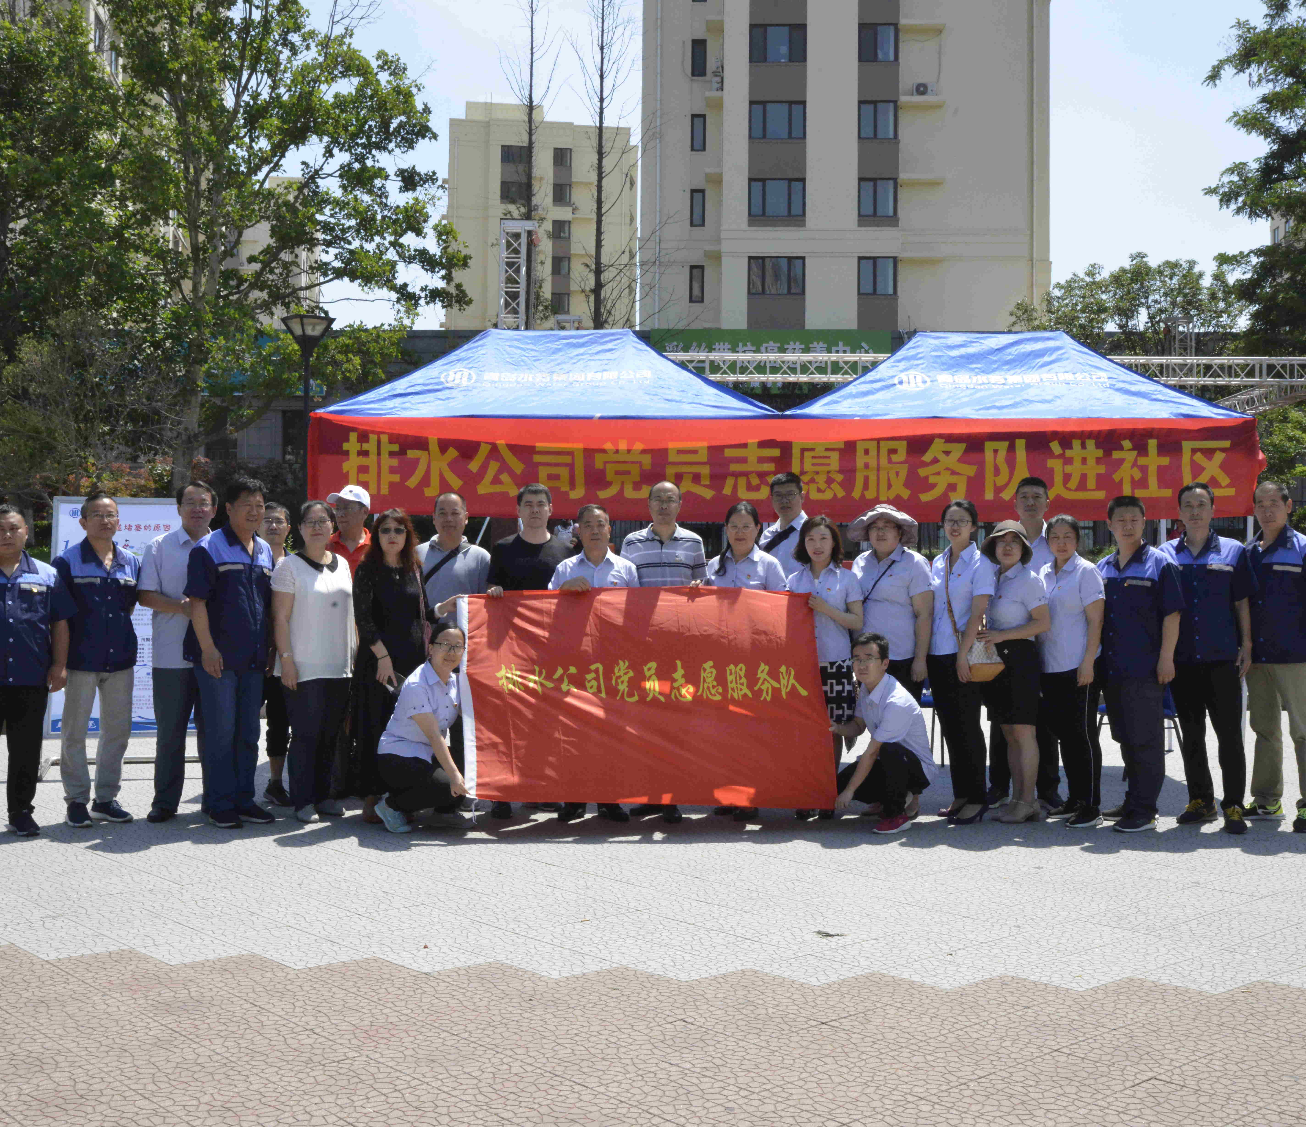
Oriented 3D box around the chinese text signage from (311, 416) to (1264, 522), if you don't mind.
[{"bbox_3d":[0.800,-0.600,10.150,6.050,0.670,0.120,1,0,1],"label":"chinese text signage"}]

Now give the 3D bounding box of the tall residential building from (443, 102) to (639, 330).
[{"bbox_3d":[-10.200,-17.600,135.500,15.800,38.500,18.000,1,0,-8],"label":"tall residential building"}]

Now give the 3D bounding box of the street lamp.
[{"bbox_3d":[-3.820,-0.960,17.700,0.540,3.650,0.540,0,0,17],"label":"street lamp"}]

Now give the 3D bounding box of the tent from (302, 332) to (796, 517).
[{"bbox_3d":[-0.660,-0.140,11.200,3.020,3.000,2.000,1,0,1],"label":"tent"}]

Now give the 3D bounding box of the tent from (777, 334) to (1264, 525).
[{"bbox_3d":[2.340,-0.110,11.100,3.020,3.000,2.000,1,0,1],"label":"tent"}]

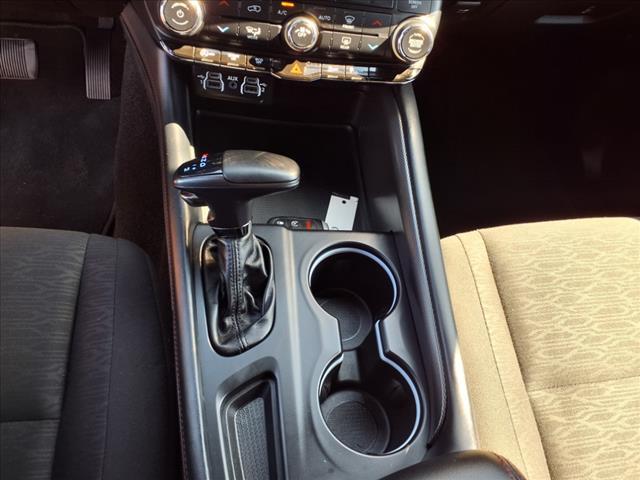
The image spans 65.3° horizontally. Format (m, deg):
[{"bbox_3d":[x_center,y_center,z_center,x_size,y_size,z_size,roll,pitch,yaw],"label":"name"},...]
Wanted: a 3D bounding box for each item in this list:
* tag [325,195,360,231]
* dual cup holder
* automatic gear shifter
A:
[{"bbox_3d":[0.023,-0.026,0.541,0.030,0.003,0.052,14,63,-1],"label":"tag"},{"bbox_3d":[0.033,0.104,0.457,0.085,0.080,0.192,-1,56,-8],"label":"dual cup holder"},{"bbox_3d":[-0.063,0.007,0.394,0.098,0.119,0.130,0,54,-8],"label":"automatic gear shifter"}]

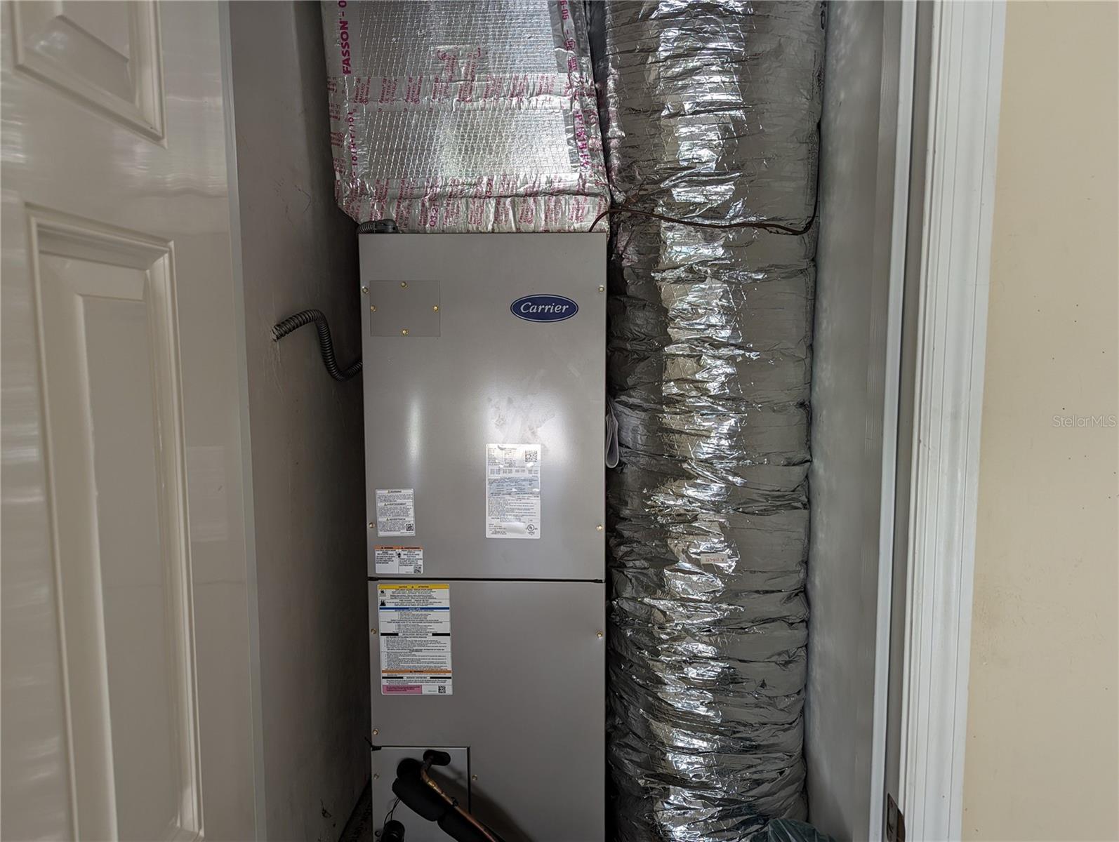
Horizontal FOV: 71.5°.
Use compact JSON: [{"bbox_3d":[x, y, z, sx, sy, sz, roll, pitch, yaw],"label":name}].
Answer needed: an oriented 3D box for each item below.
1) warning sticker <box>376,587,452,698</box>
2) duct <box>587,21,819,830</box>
[{"bbox_3d":[-0.274,0.417,1.479,0.137,0.218,0.002,0,6,2],"label":"warning sticker"},{"bbox_3d":[0.312,-0.090,1.619,0.420,2.040,0.420,0,6,2],"label":"duct"}]

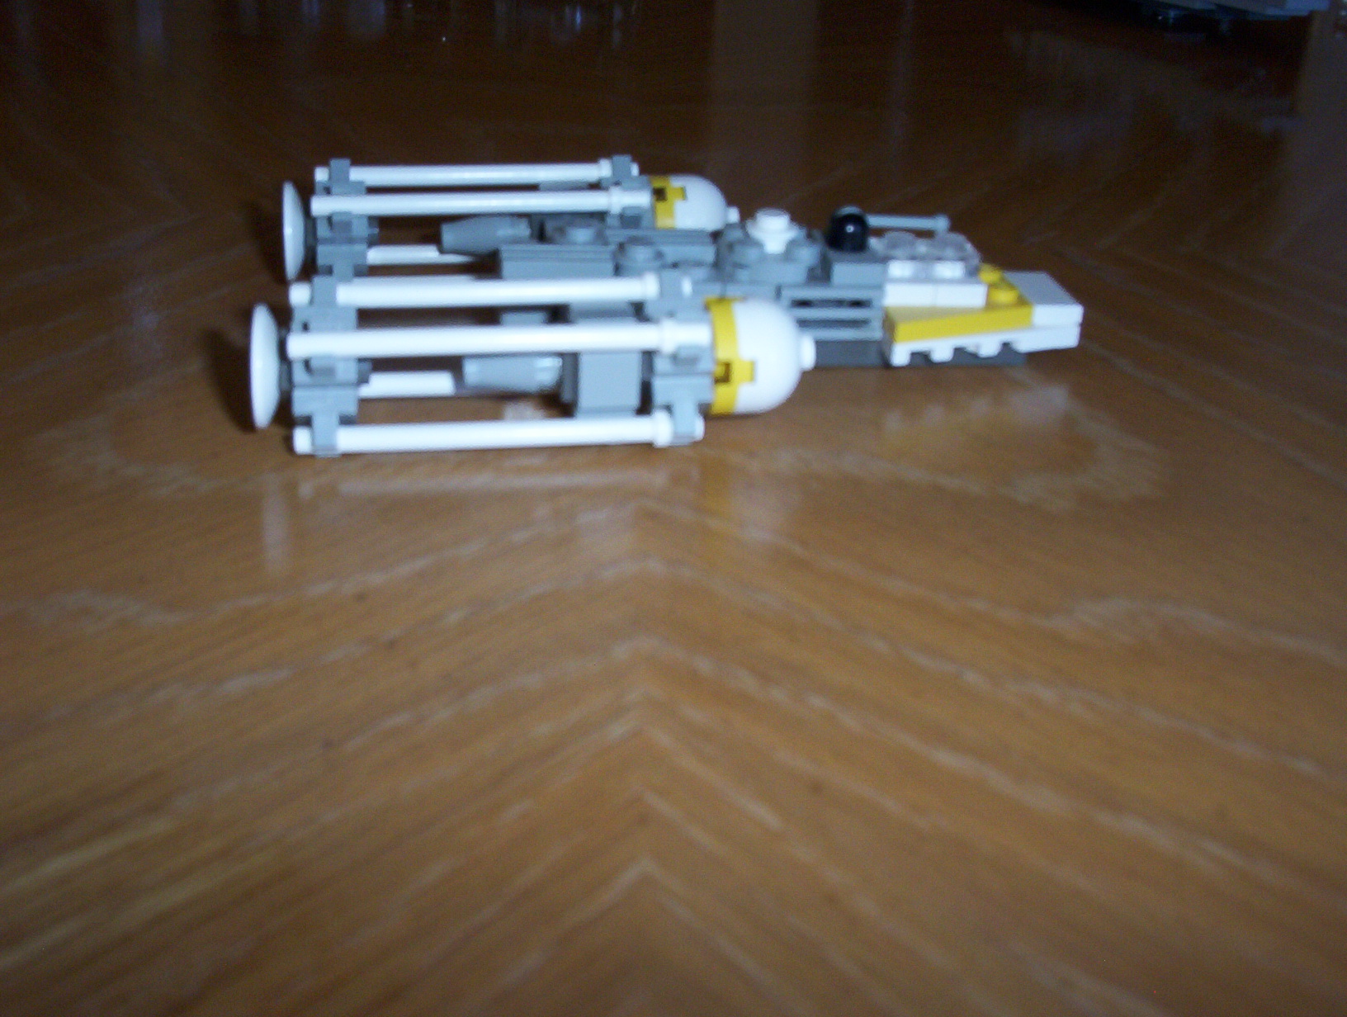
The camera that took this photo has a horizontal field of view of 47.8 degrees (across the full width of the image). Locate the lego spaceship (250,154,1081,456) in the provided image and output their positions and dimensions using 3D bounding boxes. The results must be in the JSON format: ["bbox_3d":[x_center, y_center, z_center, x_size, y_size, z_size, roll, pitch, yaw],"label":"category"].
[{"bbox_3d":[0.001,-0.034,0.228,0.121,0.021,0.075,-3,29,-8],"label":"lego spaceship"}]

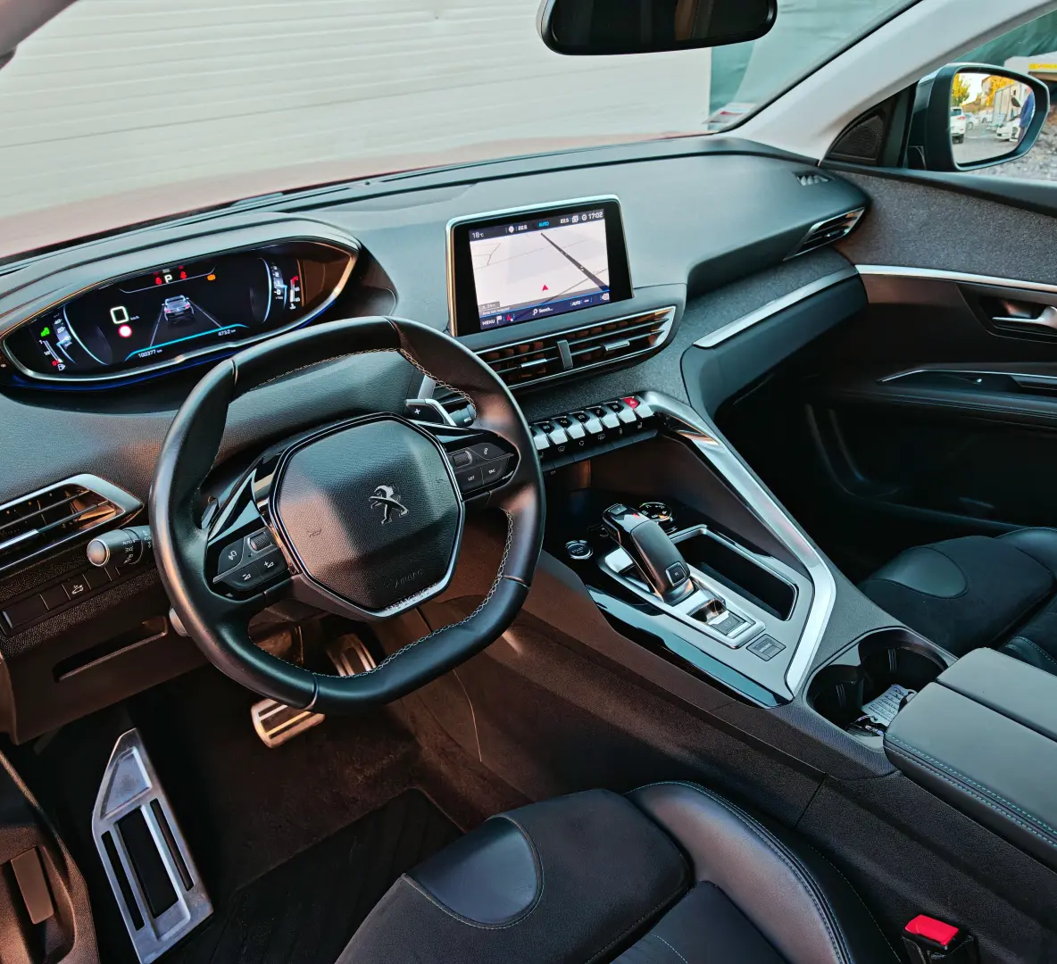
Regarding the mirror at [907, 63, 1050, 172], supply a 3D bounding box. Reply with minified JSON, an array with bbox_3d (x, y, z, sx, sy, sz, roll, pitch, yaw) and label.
[{"bbox_3d":[0.766,-0.634,1.542,0.220,0.165,0.135,-14,29,-21],"label":"mirror"}]

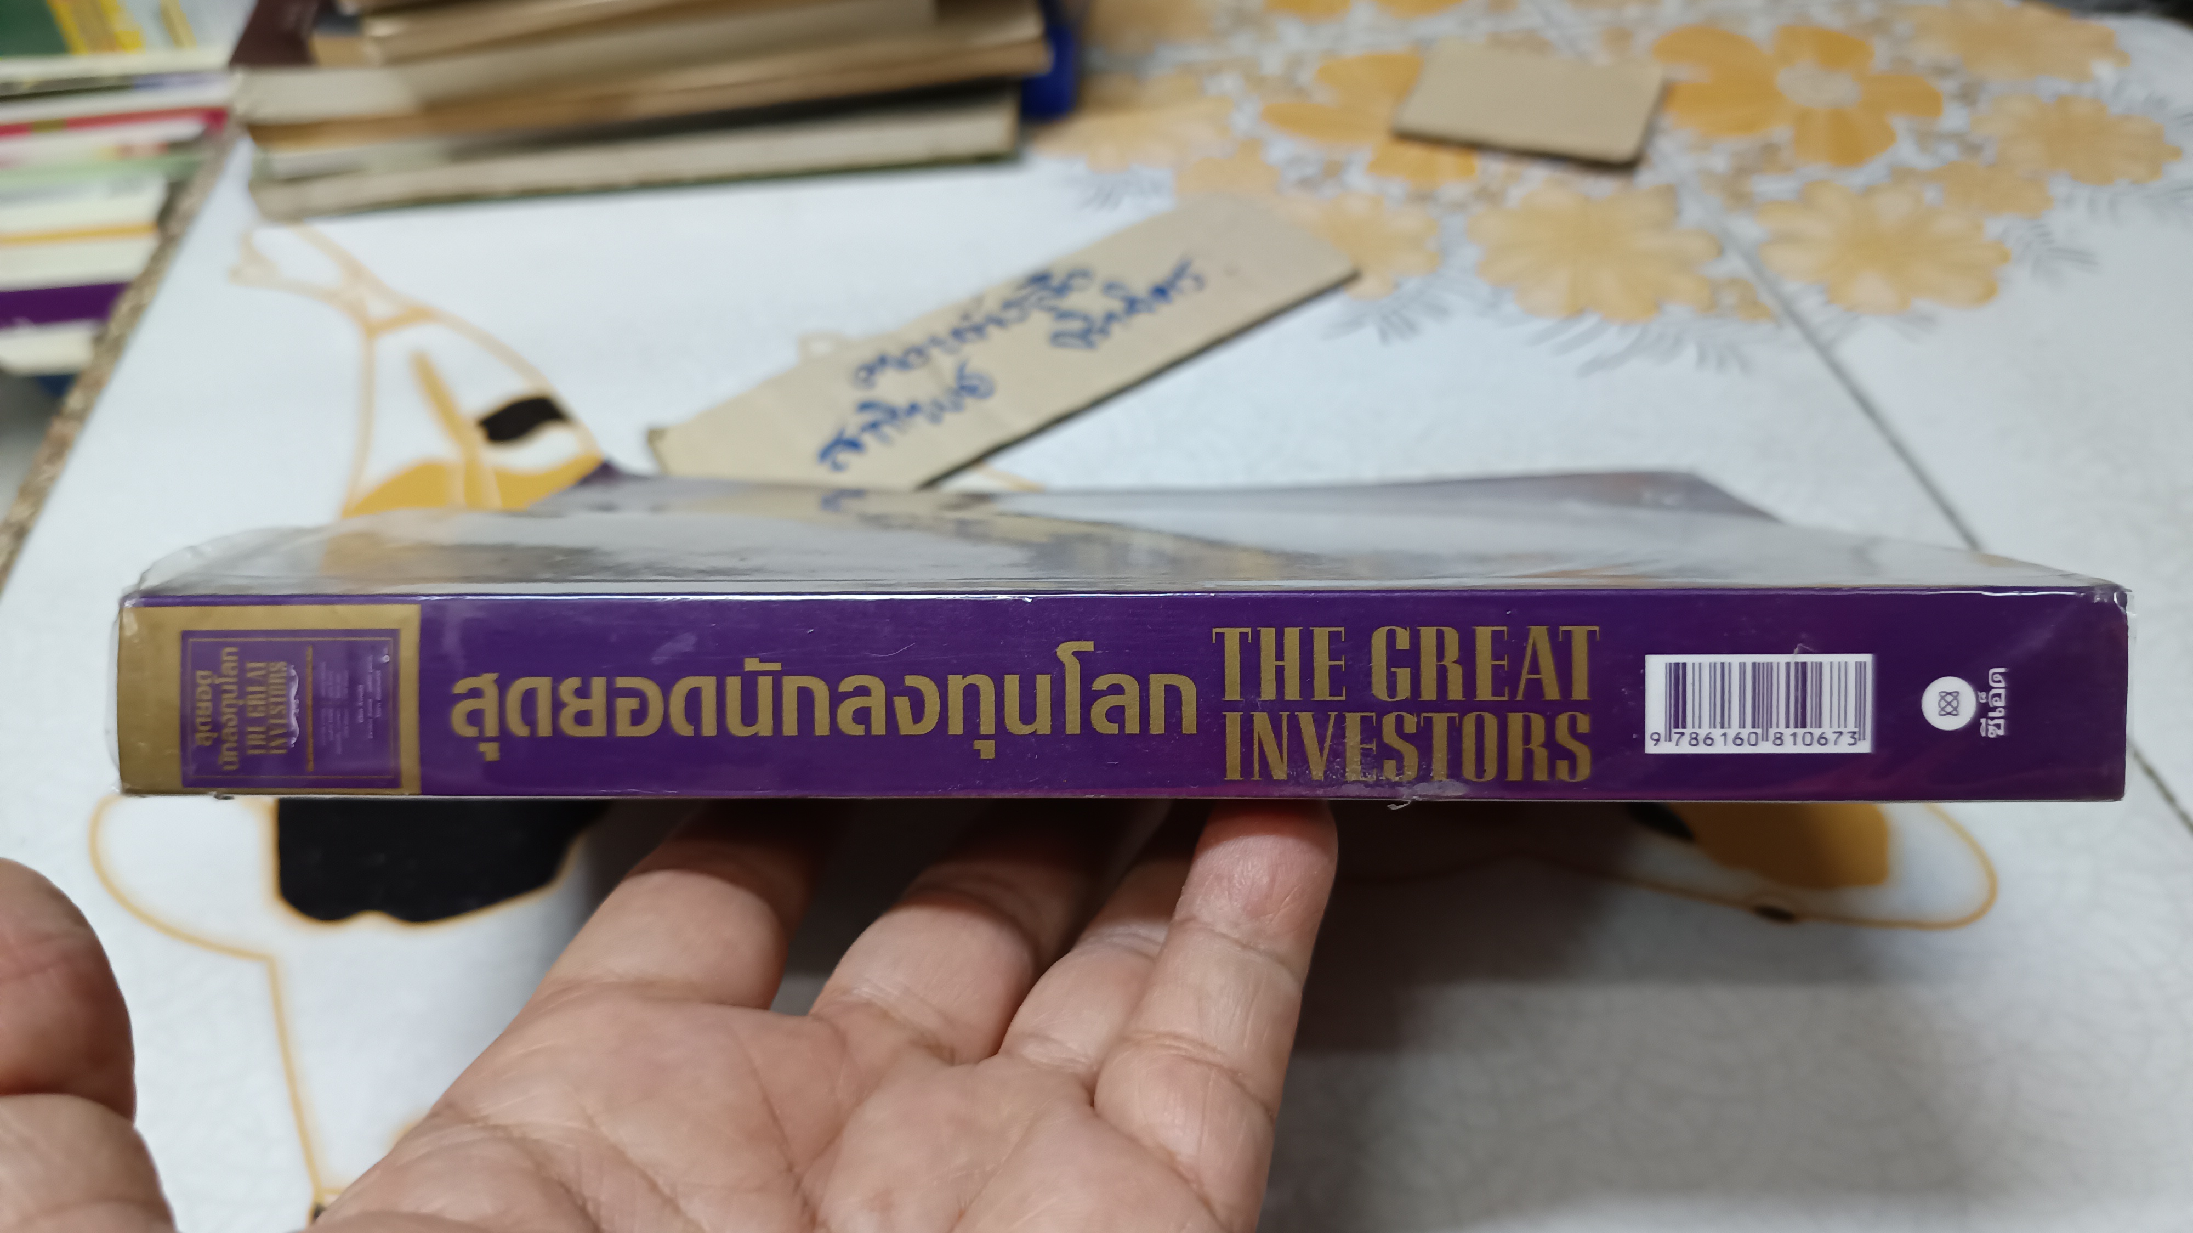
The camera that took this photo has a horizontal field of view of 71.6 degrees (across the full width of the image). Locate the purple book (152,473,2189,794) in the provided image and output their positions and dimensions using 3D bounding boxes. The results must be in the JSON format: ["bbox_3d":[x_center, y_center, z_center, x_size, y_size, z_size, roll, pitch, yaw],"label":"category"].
[{"bbox_3d":[0.003,-0.005,0.232,0.212,0.022,0.145,0,11,4],"label":"purple book"}]

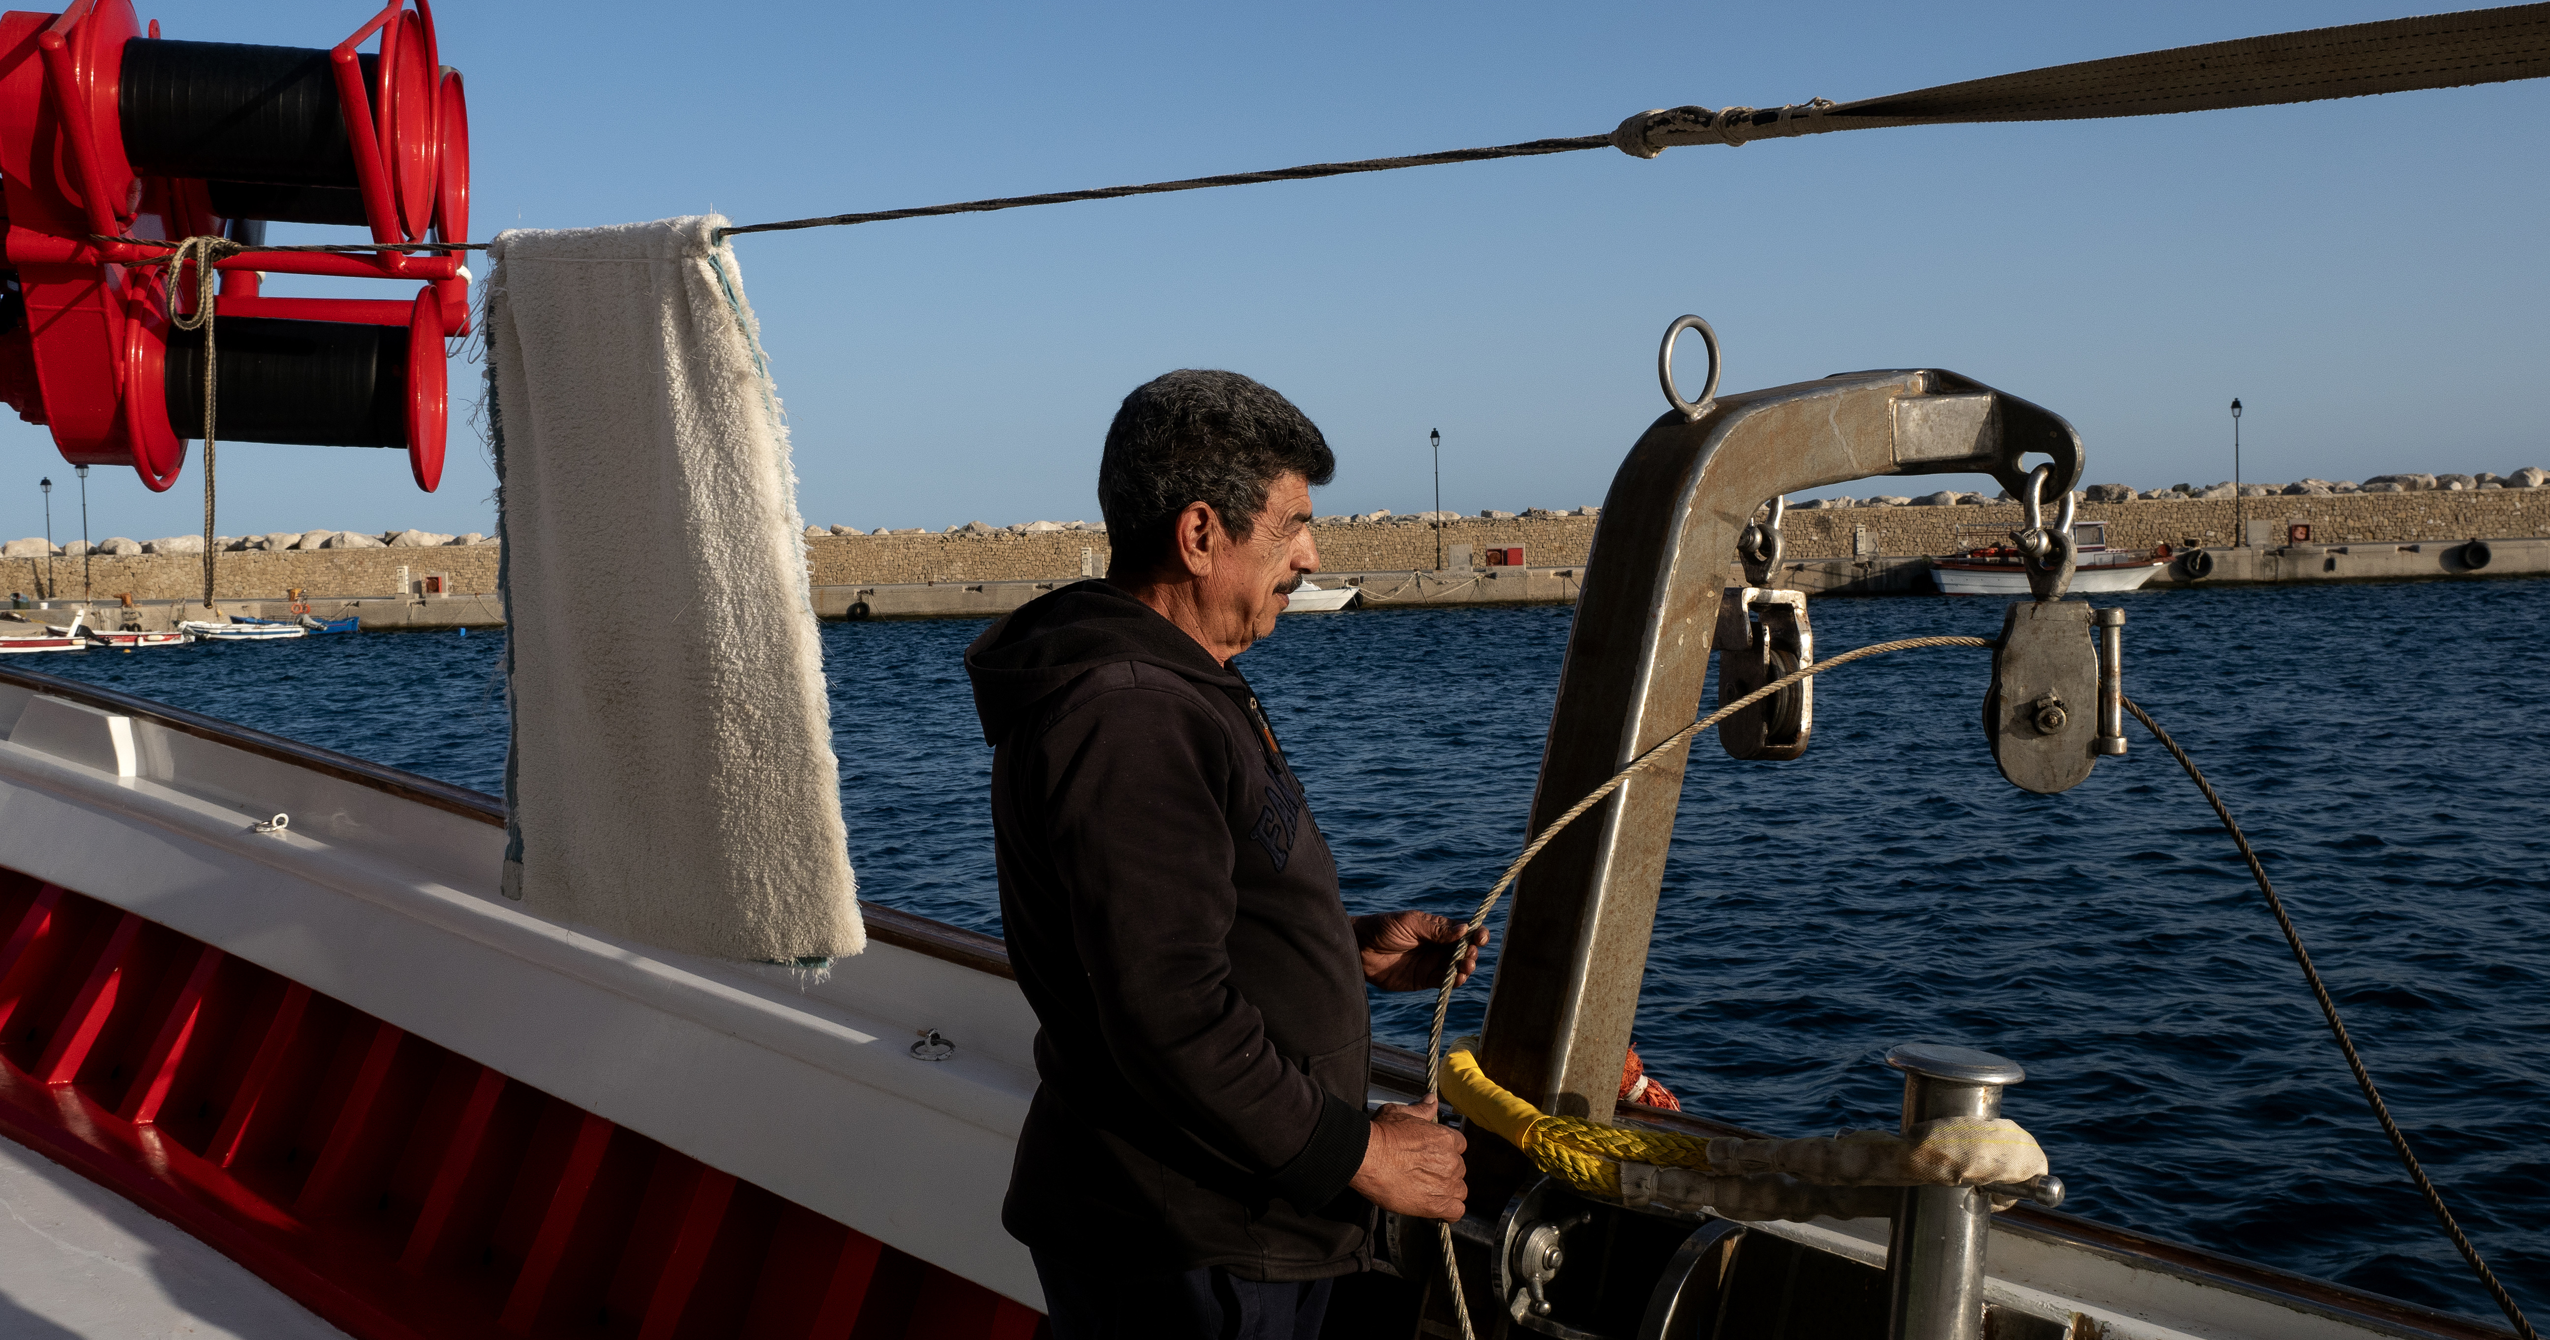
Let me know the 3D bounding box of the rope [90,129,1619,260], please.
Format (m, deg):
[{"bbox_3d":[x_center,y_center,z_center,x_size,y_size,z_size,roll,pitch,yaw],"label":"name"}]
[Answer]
[{"bbox_3d":[-1.021,-0.599,3.003,0.030,0.070,3.680,-5,10,-44],"label":"rope"}]

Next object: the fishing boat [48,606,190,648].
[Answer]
[{"bbox_3d":[-38.201,-1.441,73.000,4.600,1.300,1.700,-1,4,11],"label":"fishing boat"}]

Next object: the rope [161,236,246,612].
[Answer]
[{"bbox_3d":[-1.867,-0.429,3.850,0.080,0.650,0.110,2,5,45],"label":"rope"}]

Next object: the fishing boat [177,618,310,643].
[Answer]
[{"bbox_3d":[-35.090,-1.366,75.000,4.200,0.850,1.600,-1,4,11],"label":"fishing boat"}]

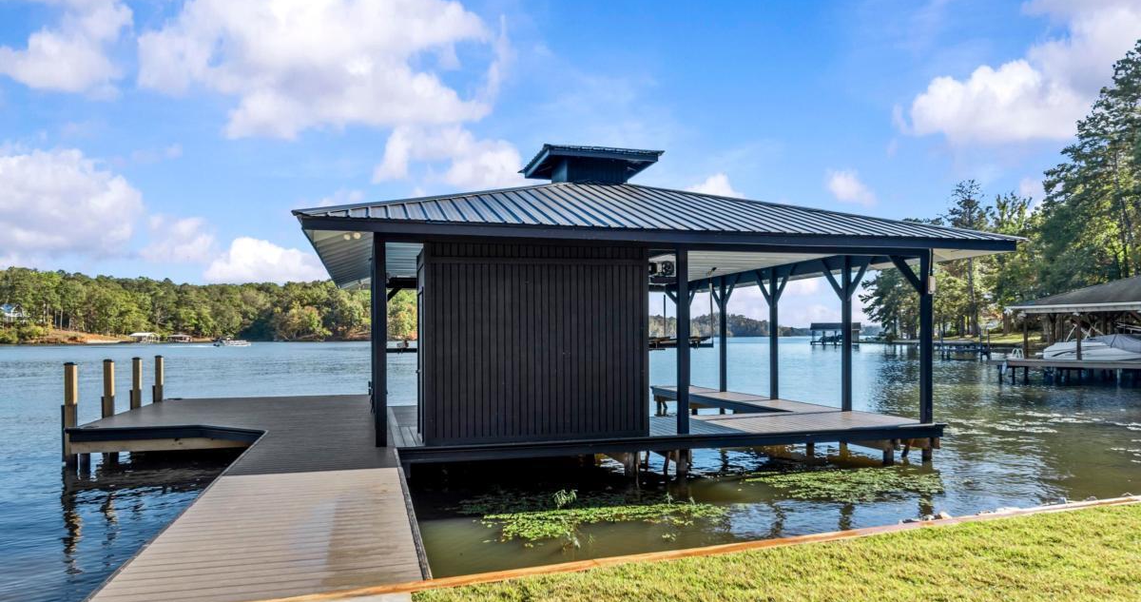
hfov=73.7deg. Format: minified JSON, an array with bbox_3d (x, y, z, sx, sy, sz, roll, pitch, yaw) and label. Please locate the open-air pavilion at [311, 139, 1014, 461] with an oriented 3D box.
[{"bbox_3d":[0.323,-0.384,15.553,10.190,5.460,11.530,0,-3,-15],"label":"open-air pavilion"}]

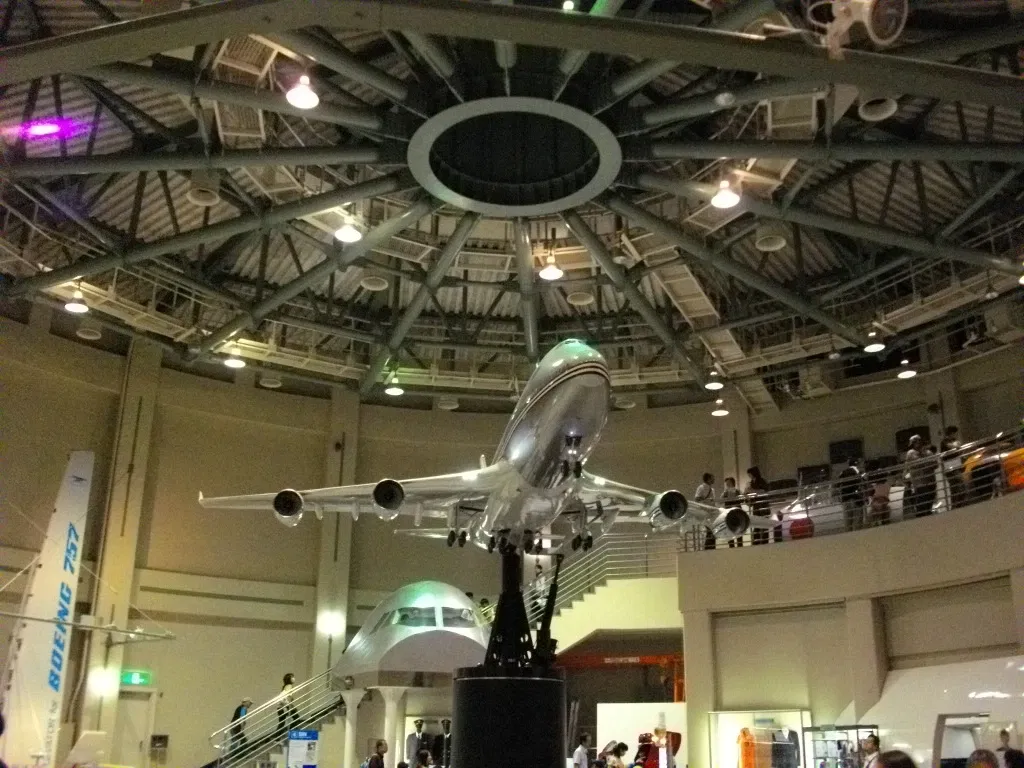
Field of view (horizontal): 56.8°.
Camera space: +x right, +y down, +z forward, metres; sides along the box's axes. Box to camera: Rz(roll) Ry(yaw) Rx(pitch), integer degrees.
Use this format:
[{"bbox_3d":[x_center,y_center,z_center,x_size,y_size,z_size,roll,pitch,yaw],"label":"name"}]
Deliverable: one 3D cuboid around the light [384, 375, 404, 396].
[{"bbox_3d":[-3.349,0.016,27.181,0.530,0.420,0.530,3,-19,-7],"label":"light"}]

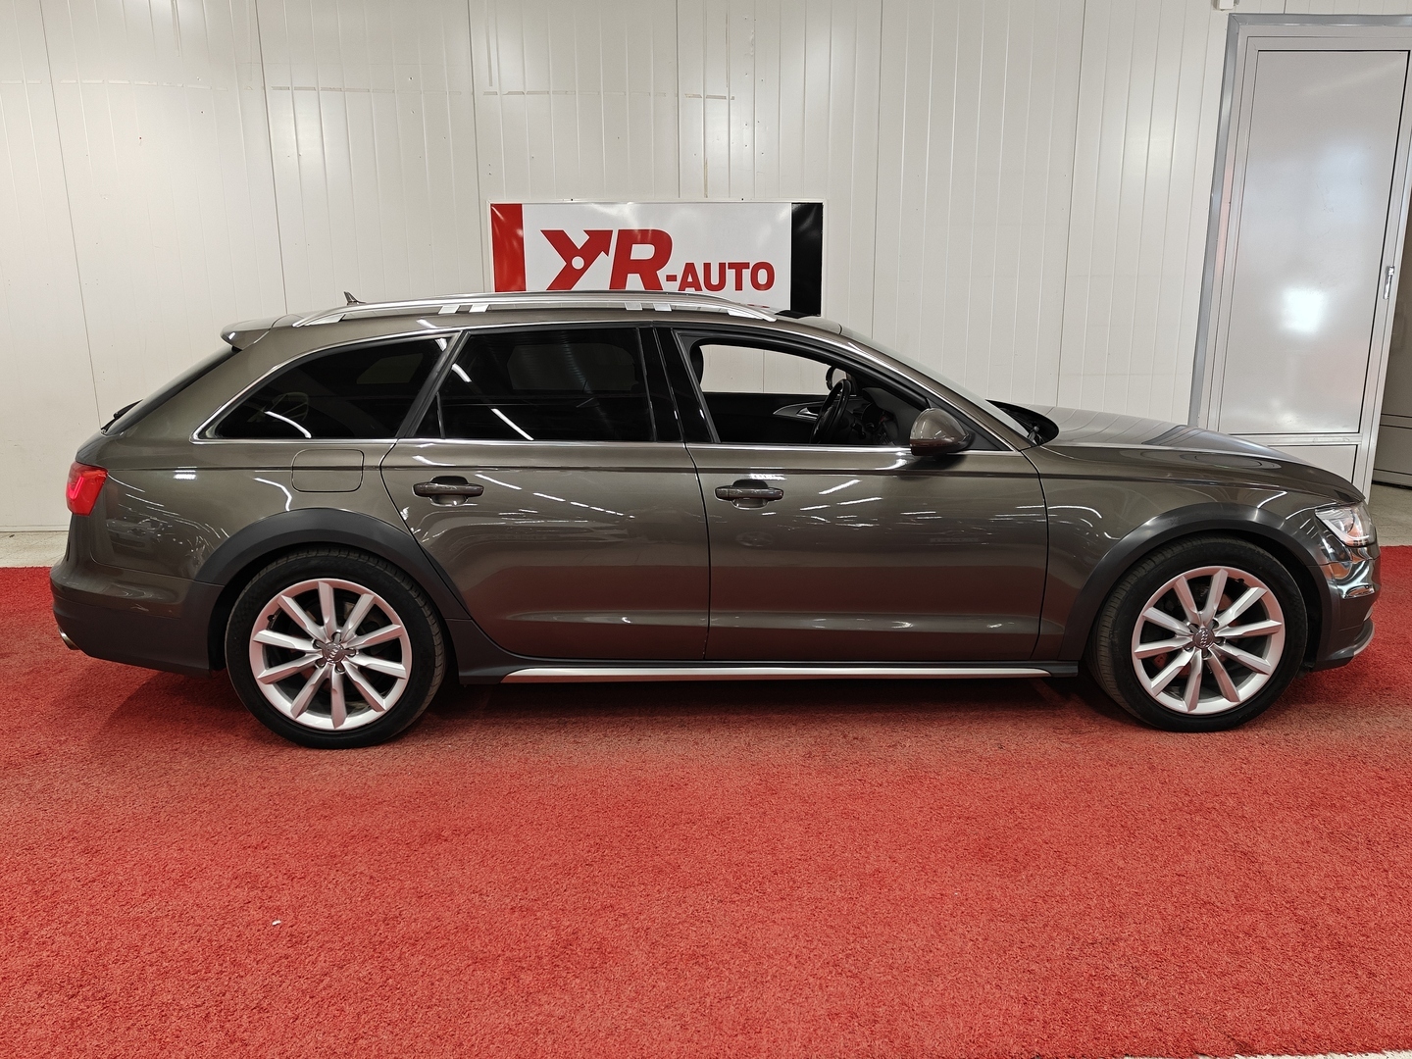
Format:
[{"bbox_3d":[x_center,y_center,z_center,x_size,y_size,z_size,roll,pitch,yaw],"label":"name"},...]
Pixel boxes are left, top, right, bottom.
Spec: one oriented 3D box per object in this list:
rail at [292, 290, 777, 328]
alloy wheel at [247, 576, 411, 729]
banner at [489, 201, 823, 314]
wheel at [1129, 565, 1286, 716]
[{"bbox_3d":[-0.595,-0.878,4.130,1.660,0.110,1.090,-1,13,-1],"label":"rail"},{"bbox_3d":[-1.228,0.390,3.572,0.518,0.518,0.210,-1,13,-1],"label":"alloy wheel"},{"bbox_3d":[-0.282,-1.634,6.444,2.030,0.700,0.040,-1,13,-2],"label":"banner"},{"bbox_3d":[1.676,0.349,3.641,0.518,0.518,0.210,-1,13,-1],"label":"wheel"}]

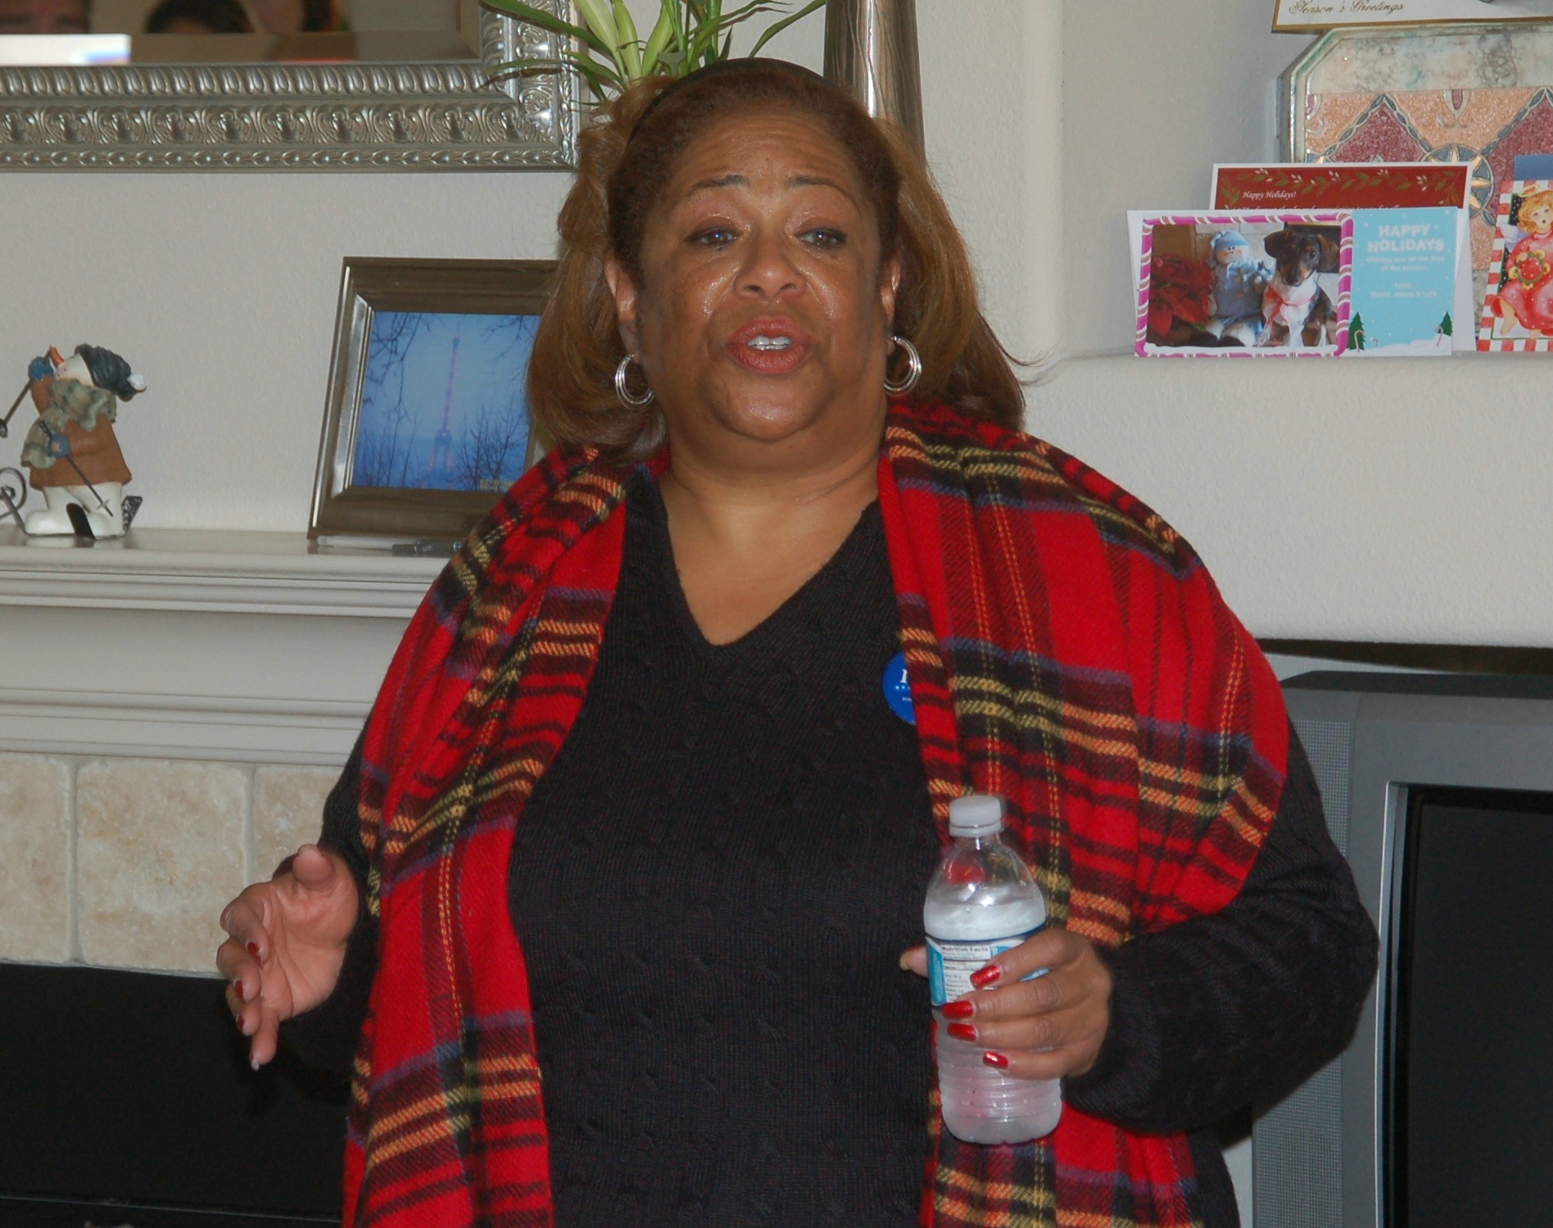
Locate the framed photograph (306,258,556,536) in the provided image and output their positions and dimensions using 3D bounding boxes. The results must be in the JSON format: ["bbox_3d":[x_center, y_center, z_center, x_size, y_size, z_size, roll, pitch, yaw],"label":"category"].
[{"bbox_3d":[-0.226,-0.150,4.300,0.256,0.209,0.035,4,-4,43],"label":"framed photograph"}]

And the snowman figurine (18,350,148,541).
[{"bbox_3d":[-0.517,-0.127,4.430,0.098,0.142,0.075,-2,5,-28],"label":"snowman figurine"}]

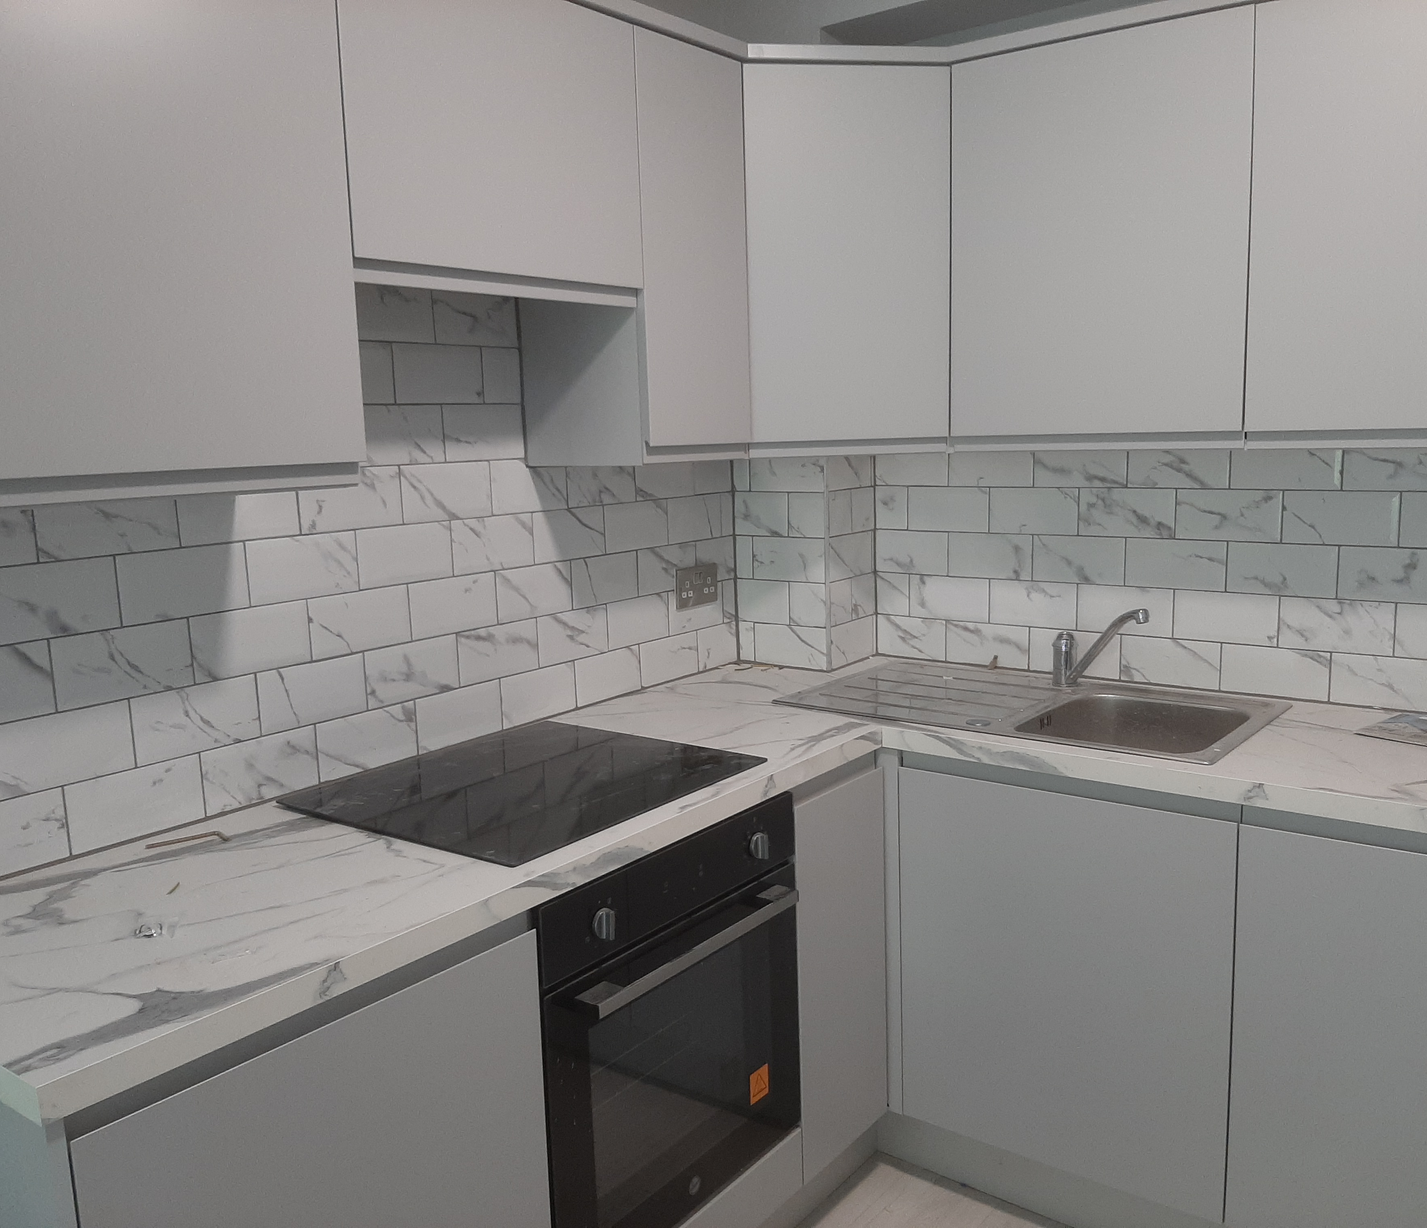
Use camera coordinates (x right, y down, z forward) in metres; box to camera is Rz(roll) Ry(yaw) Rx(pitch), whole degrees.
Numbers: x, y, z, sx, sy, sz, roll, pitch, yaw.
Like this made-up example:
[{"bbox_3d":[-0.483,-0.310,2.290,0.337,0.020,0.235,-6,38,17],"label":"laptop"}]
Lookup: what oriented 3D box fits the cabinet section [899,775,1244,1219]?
[{"bbox_3d":[0.601,0.645,2.166,0.597,0.703,0.020,5,11,37],"label":"cabinet section"}]

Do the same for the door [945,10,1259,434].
[{"bbox_3d":[0.687,-0.673,2.241,0.546,0.707,0.020,5,11,37],"label":"door"}]

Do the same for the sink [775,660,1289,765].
[{"bbox_3d":[0.621,0.257,2.449,0.862,0.160,0.508,5,11,37],"label":"sink"}]

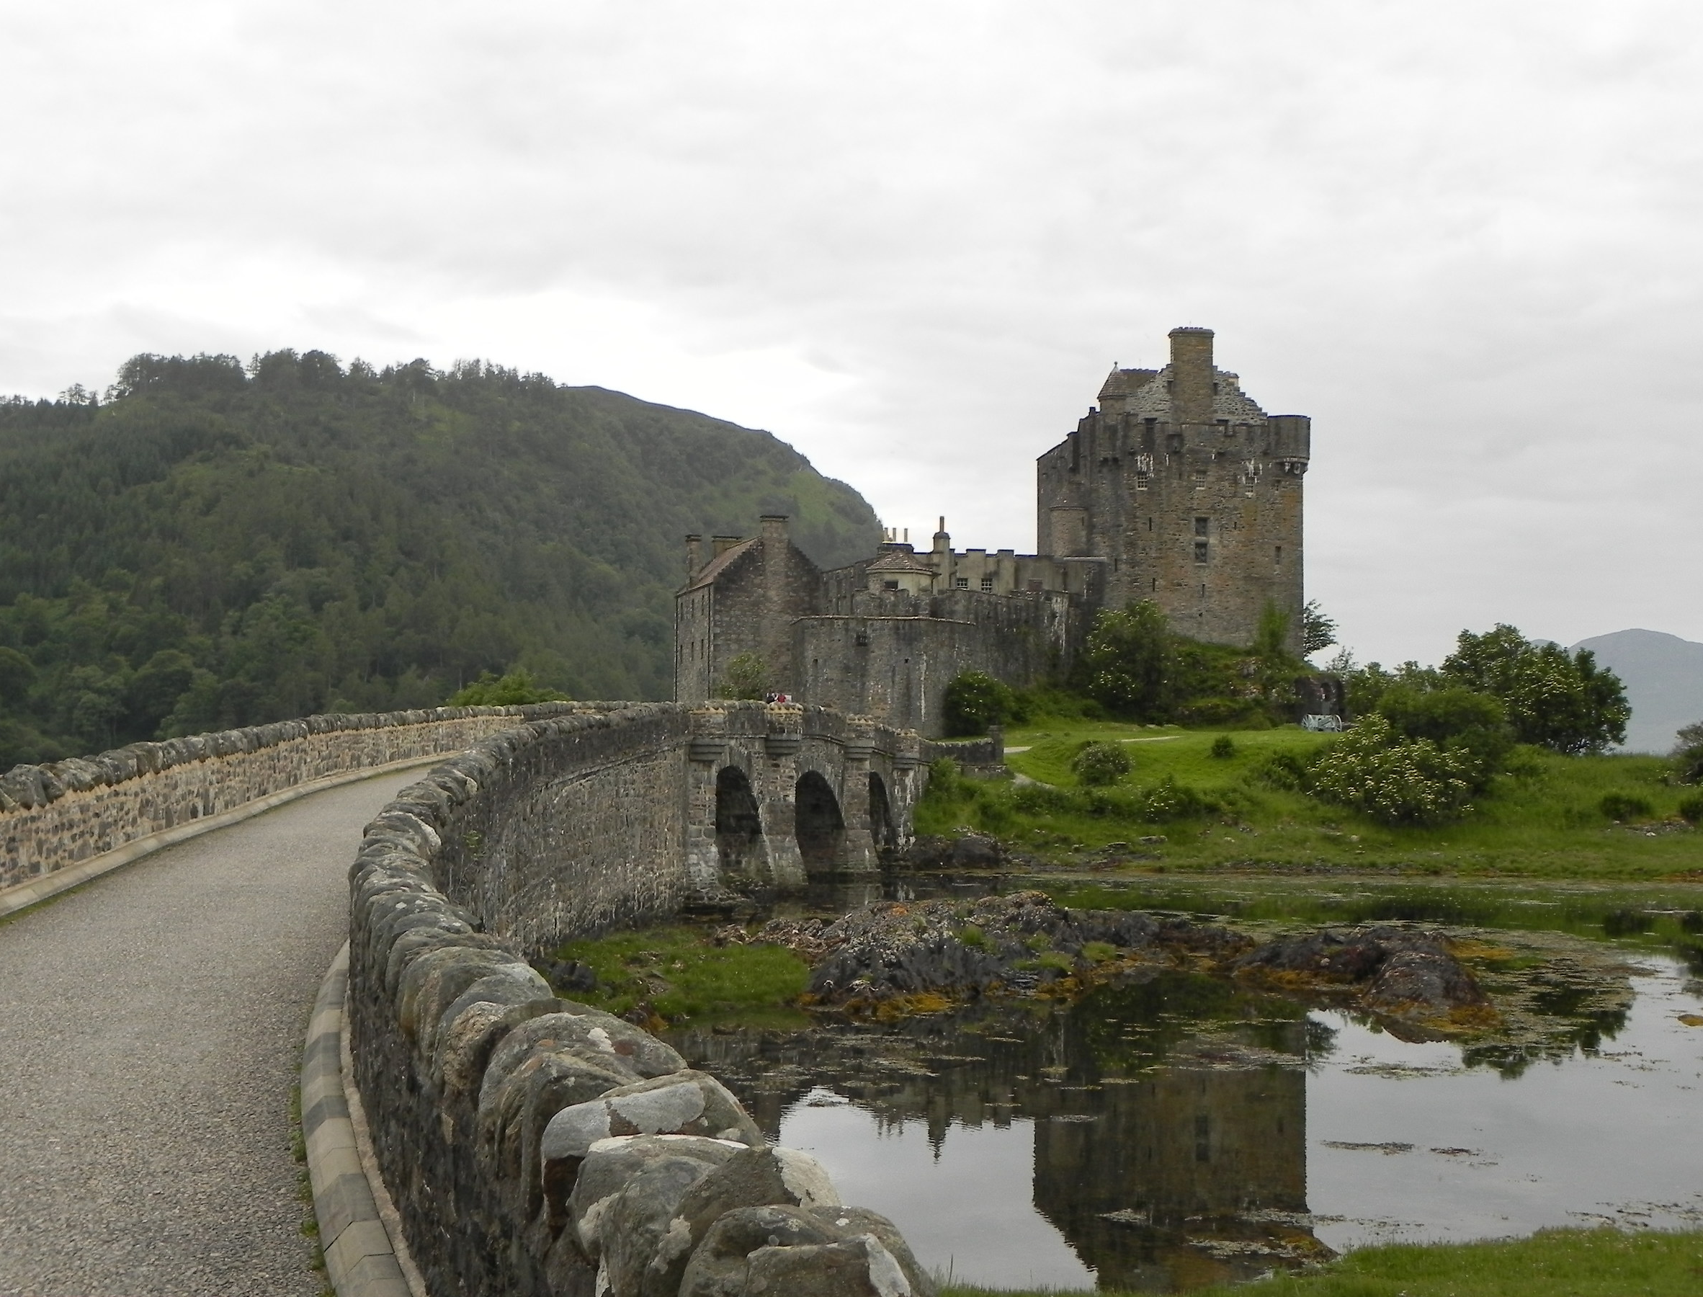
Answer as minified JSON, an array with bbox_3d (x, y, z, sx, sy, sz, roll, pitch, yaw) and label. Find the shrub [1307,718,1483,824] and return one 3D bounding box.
[{"bbox_3d":[26.088,5.888,110.657,8.000,4.900,6.500,0,-3,13],"label":"shrub"}]

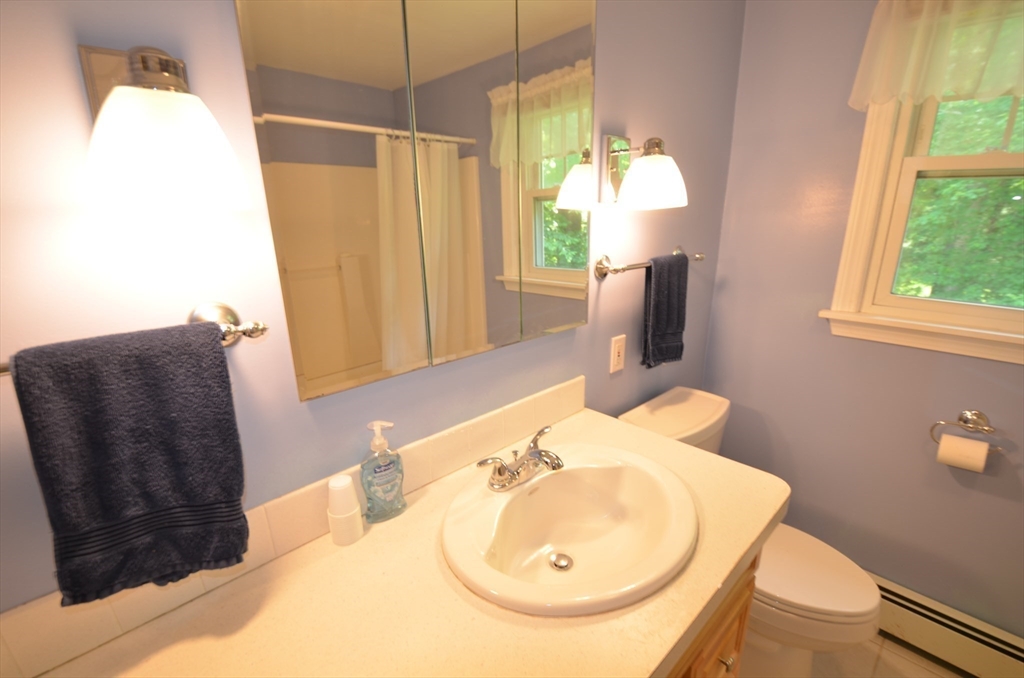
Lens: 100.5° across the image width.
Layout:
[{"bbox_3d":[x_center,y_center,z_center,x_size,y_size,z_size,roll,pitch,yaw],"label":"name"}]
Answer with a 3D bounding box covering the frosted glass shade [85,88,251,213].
[{"bbox_3d":[-0.373,-0.200,0.462,0.155,0.124,0.155,-15,21,-40],"label":"frosted glass shade"}]

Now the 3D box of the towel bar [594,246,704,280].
[{"bbox_3d":[0.450,-0.249,1.336,0.580,0.070,0.086,-16,22,-40],"label":"towel bar"}]

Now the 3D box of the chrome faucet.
[{"bbox_3d":[0.039,0.265,0.897,0.208,0.080,0.147,-15,21,-40],"label":"chrome faucet"}]

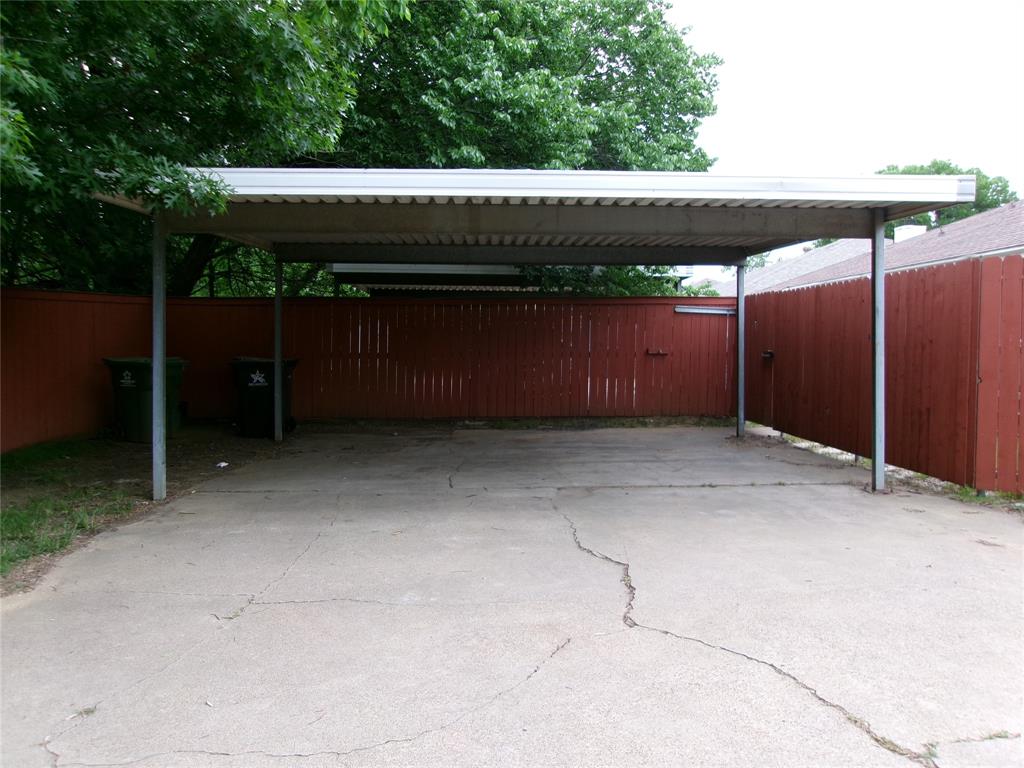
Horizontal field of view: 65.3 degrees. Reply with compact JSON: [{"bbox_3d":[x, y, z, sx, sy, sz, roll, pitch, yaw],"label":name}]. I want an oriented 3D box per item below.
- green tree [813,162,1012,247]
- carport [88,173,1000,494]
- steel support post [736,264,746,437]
[{"bbox_3d":[15.156,-4.451,30.000,7.800,7.800,7.800,0,3,-2],"label":"green tree"},{"bbox_3d":[0.066,-0.485,8.684,6.330,2.680,5.820,0,3,-2],"label":"carport"},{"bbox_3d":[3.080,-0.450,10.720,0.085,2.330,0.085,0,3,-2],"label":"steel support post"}]

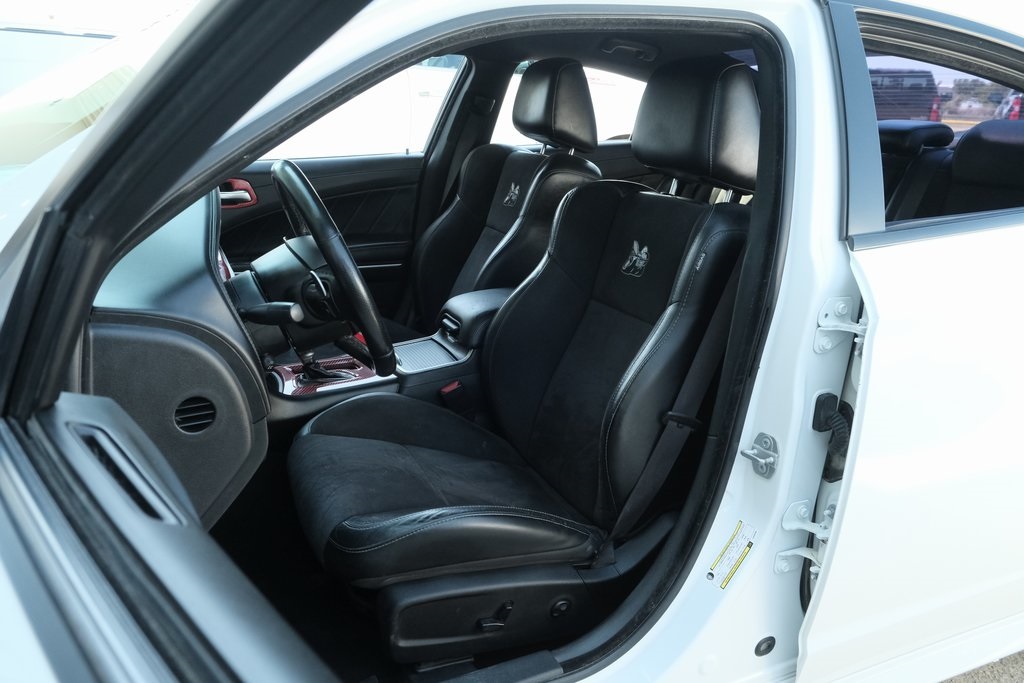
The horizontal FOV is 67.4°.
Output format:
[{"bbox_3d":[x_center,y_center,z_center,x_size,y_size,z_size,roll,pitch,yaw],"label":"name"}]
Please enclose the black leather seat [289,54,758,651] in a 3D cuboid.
[{"bbox_3d":[0.019,-0.034,1.388,0.880,0.900,0.570,-10,22,-21],"label":"black leather seat"}]

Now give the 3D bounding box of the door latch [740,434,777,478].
[{"bbox_3d":[0.348,0.160,1.079,0.034,0.078,0.050,-15,24,-33],"label":"door latch"}]

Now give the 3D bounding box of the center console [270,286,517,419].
[{"bbox_3d":[-0.185,0.021,1.745,0.790,0.270,0.250,-10,22,-21],"label":"center console"}]

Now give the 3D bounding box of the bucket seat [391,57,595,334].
[{"bbox_3d":[-0.210,-0.275,2.058,0.880,0.900,0.570,-10,22,-21],"label":"bucket seat"}]

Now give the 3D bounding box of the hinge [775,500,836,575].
[{"bbox_3d":[0.439,0.292,1.144,0.075,0.097,0.057,-10,22,-21],"label":"hinge"}]

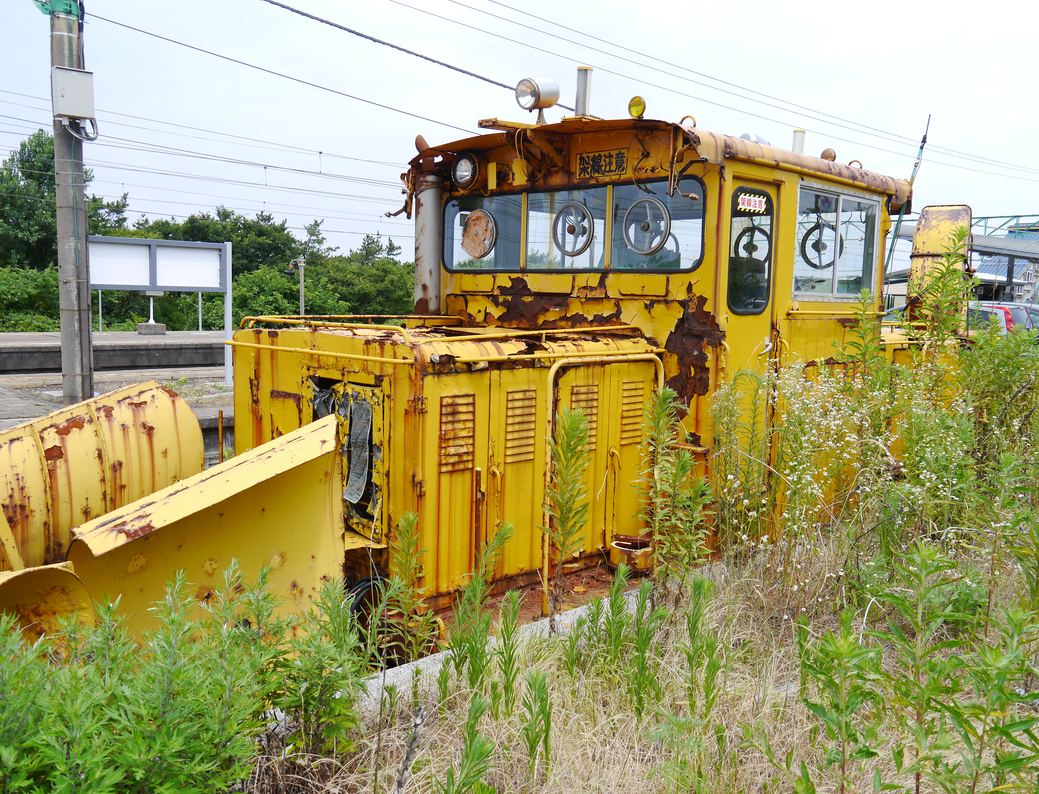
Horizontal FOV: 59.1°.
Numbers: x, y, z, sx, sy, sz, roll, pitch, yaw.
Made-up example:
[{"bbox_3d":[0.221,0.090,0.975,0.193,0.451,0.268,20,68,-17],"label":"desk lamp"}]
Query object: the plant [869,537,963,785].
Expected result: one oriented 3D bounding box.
[{"bbox_3d":[1.146,0.824,2.658,0.283,0.820,0.283,4,7,24],"label":"plant"}]

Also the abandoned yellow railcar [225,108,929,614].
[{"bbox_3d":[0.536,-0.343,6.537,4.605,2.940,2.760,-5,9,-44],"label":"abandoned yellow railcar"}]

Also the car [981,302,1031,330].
[{"bbox_3d":[9.930,-1.490,21.920,3.900,1.600,1.660,7,9,41],"label":"car"}]

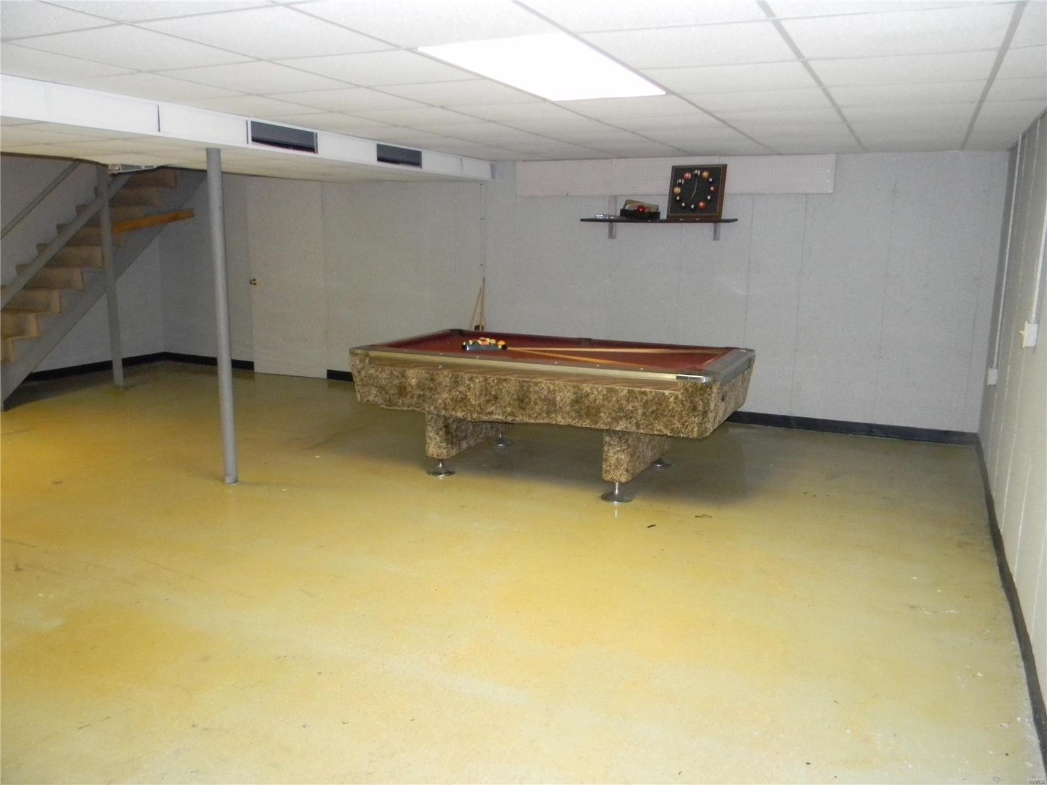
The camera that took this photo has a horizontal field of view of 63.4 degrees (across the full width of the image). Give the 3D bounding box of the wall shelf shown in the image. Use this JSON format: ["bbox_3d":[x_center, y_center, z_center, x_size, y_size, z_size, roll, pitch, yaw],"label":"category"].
[{"bbox_3d":[1.079,-1.323,6.820,1.224,0.168,0.286,6,12,24],"label":"wall shelf"}]

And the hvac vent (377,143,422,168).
[{"bbox_3d":[-0.929,-1.757,6.305,0.041,0.124,0.605,6,12,24],"label":"hvac vent"}]

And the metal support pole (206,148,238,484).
[{"bbox_3d":[-1.734,-0.412,4.897,0.079,1.925,0.079,6,12,24],"label":"metal support pole"}]

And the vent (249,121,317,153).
[{"bbox_3d":[-1.468,-1.554,5.175,0.041,0.128,0.597,6,12,24],"label":"vent"}]

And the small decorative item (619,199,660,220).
[{"bbox_3d":[0.947,-1.479,6.814,0.296,0.153,0.194,8,13,32],"label":"small decorative item"}]

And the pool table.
[{"bbox_3d":[0.205,0.114,5.391,2.254,0.780,1.260,6,12,22],"label":"pool table"}]

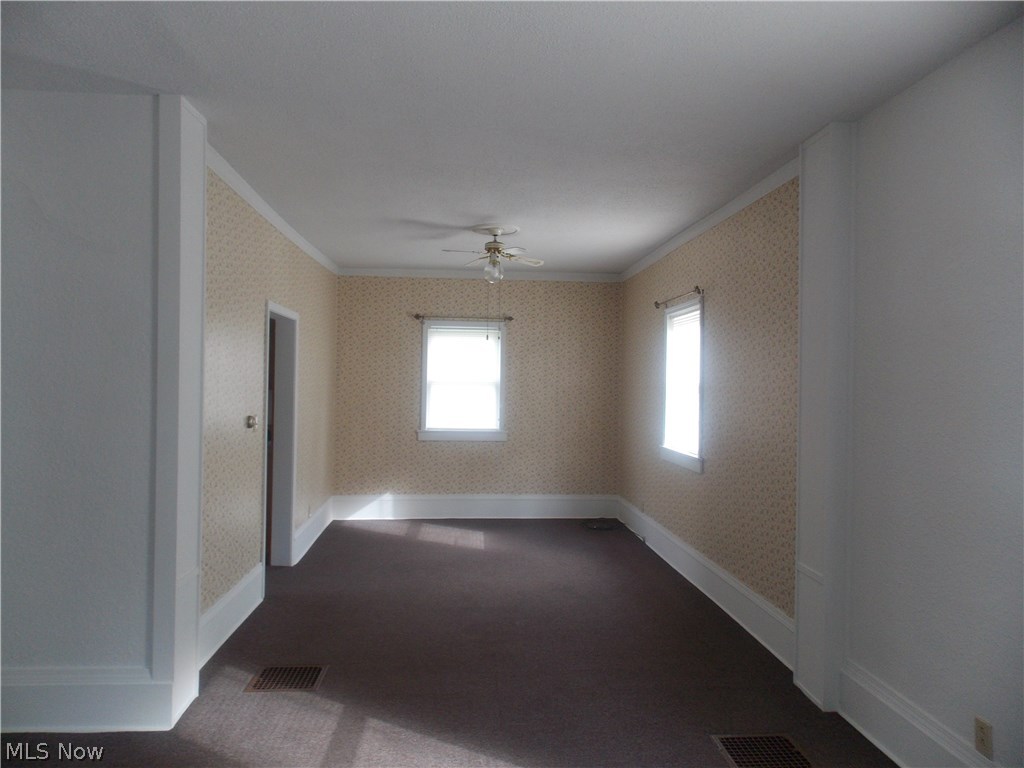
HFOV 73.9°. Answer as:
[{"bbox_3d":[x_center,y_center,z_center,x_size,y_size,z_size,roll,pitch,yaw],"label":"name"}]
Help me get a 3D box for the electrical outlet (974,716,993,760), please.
[{"bbox_3d":[1.524,1.142,2.191,0.010,0.115,0.070,1,0,-5],"label":"electrical outlet"}]

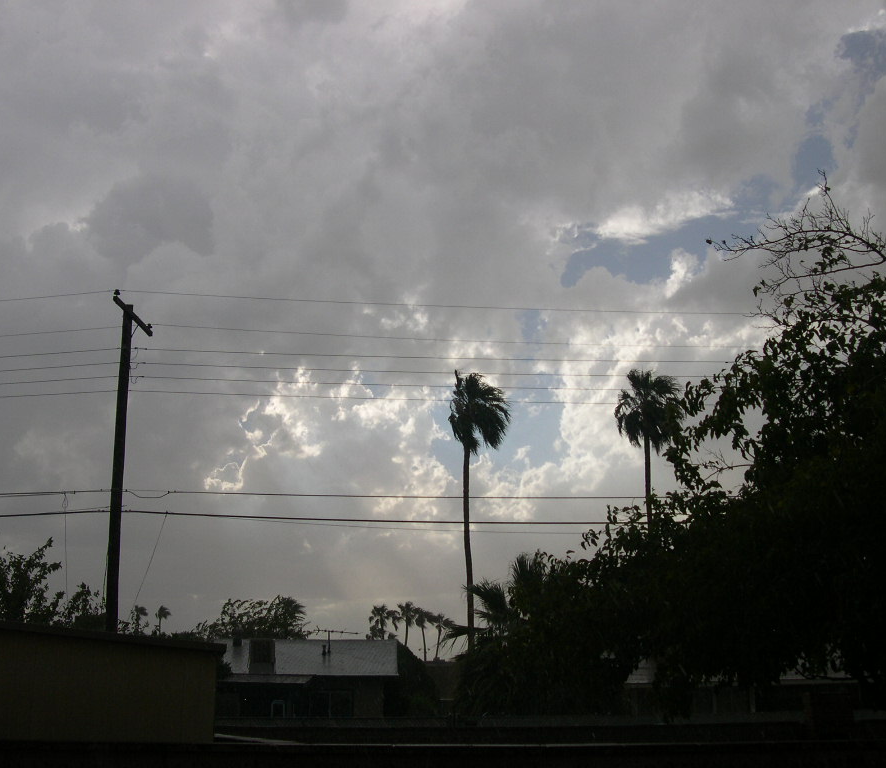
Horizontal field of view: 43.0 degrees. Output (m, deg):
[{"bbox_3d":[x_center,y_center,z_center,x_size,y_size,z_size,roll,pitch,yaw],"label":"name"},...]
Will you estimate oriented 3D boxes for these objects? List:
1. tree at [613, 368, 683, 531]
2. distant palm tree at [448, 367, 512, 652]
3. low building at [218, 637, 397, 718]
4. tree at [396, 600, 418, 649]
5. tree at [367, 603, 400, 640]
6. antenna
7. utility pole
[{"bbox_3d":[10.367,7.700,55.714,3.400,17.450,3.400,0,-13,0],"label":"tree"},{"bbox_3d":[1.771,7.859,56.704,3.200,17.590,3.200,0,-13,0],"label":"distant palm tree"},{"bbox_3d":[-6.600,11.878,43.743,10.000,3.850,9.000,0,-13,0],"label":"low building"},{"bbox_3d":[-4.705,32.608,144.368,3.100,9.440,3.100,0,-13,0],"label":"tree"},{"bbox_3d":[-7.511,32.163,141.391,4.000,8.950,4.000,0,-13,0],"label":"tree"},{"bbox_3d":[-4.054,9.854,43.191,1.800,1.000,2.000,4,-14,-15],"label":"antenna"},{"bbox_3d":[-6.448,3.480,22.808,0.400,10.640,2.500,0,-13,2],"label":"utility pole"}]

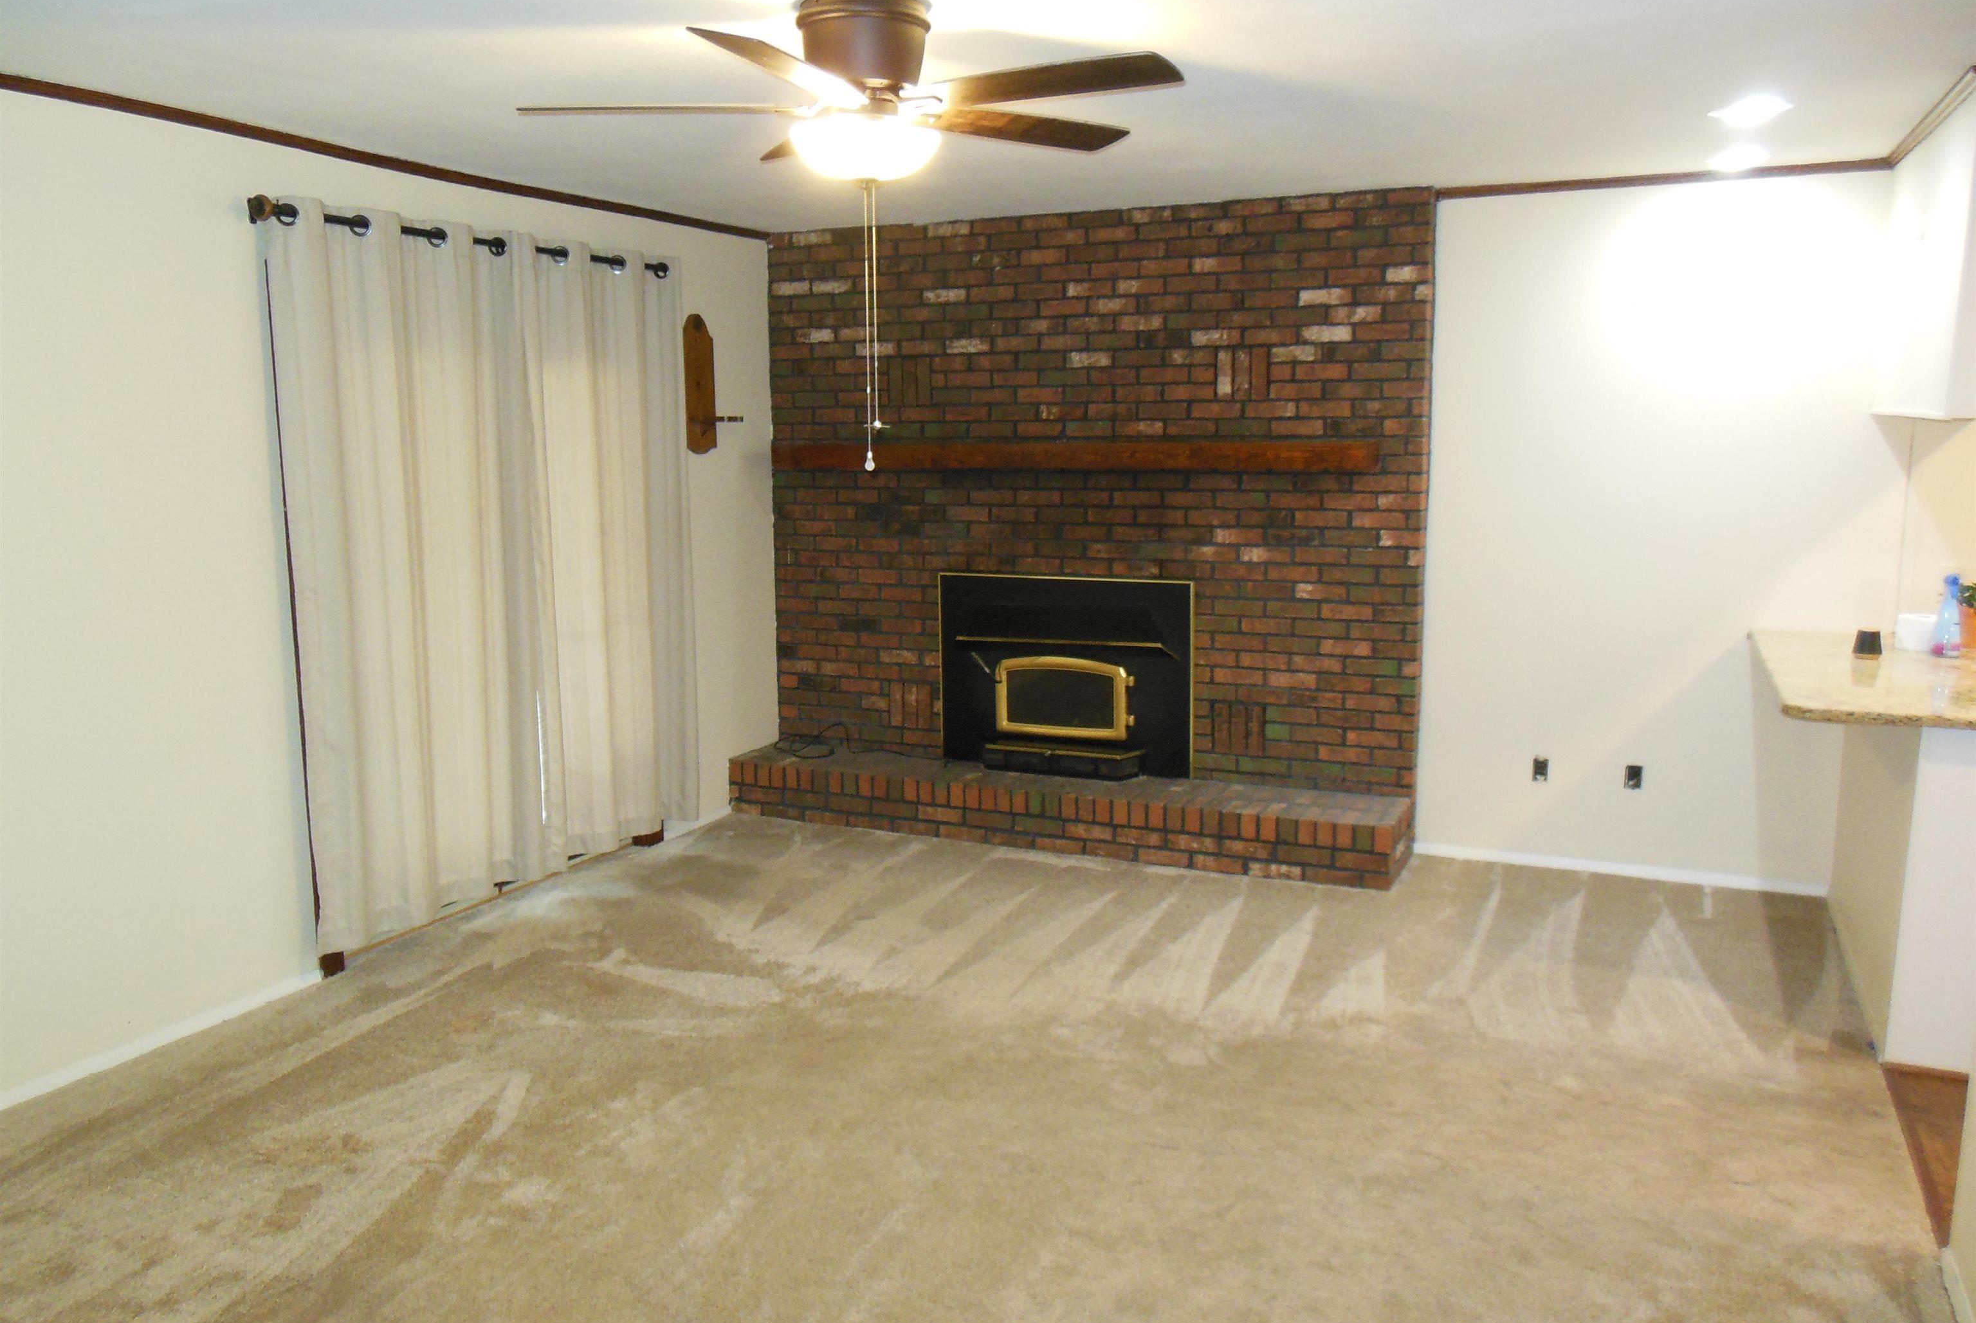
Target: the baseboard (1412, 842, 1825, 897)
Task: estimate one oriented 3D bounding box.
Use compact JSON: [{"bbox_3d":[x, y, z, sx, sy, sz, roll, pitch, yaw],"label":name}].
[{"bbox_3d":[2.241,0.752,5.156,1.360,0.048,0.018,4,10,25],"label":"baseboard"}]

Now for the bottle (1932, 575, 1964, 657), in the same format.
[{"bbox_3d":[2.903,-0.141,4.314,0.080,0.245,0.080,4,10,25],"label":"bottle"}]

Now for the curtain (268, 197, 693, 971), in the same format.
[{"bbox_3d":[-1.563,-0.327,4.787,0.110,2.145,1.750,4,10,25],"label":"curtain"}]

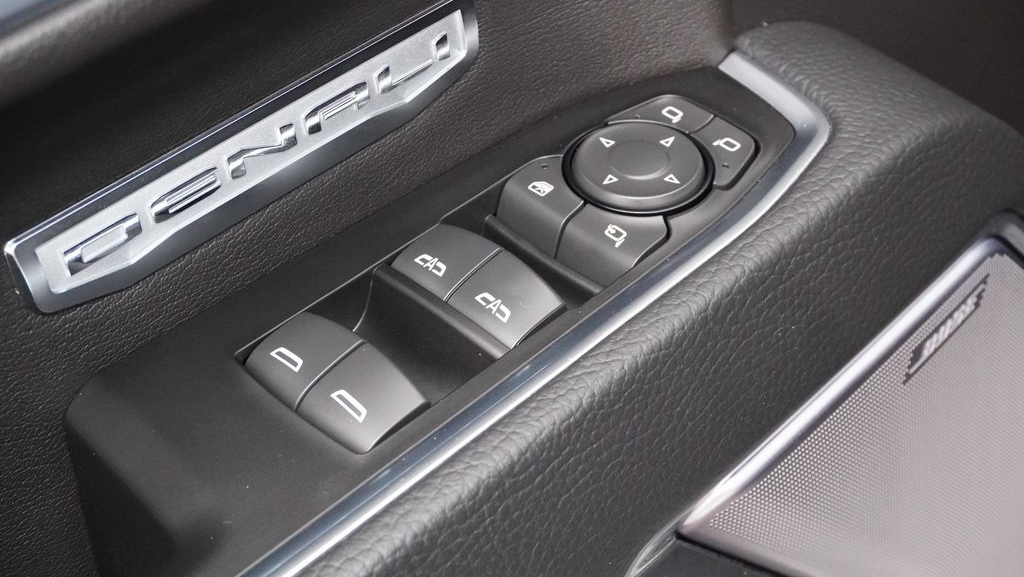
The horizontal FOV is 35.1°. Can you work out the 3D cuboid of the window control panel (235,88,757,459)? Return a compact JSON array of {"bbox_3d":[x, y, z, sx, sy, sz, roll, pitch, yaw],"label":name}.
[{"bbox_3d":[0.004,-0.007,0.411,0.045,0.021,0.151,34,53,31],"label":"window control panel"}]

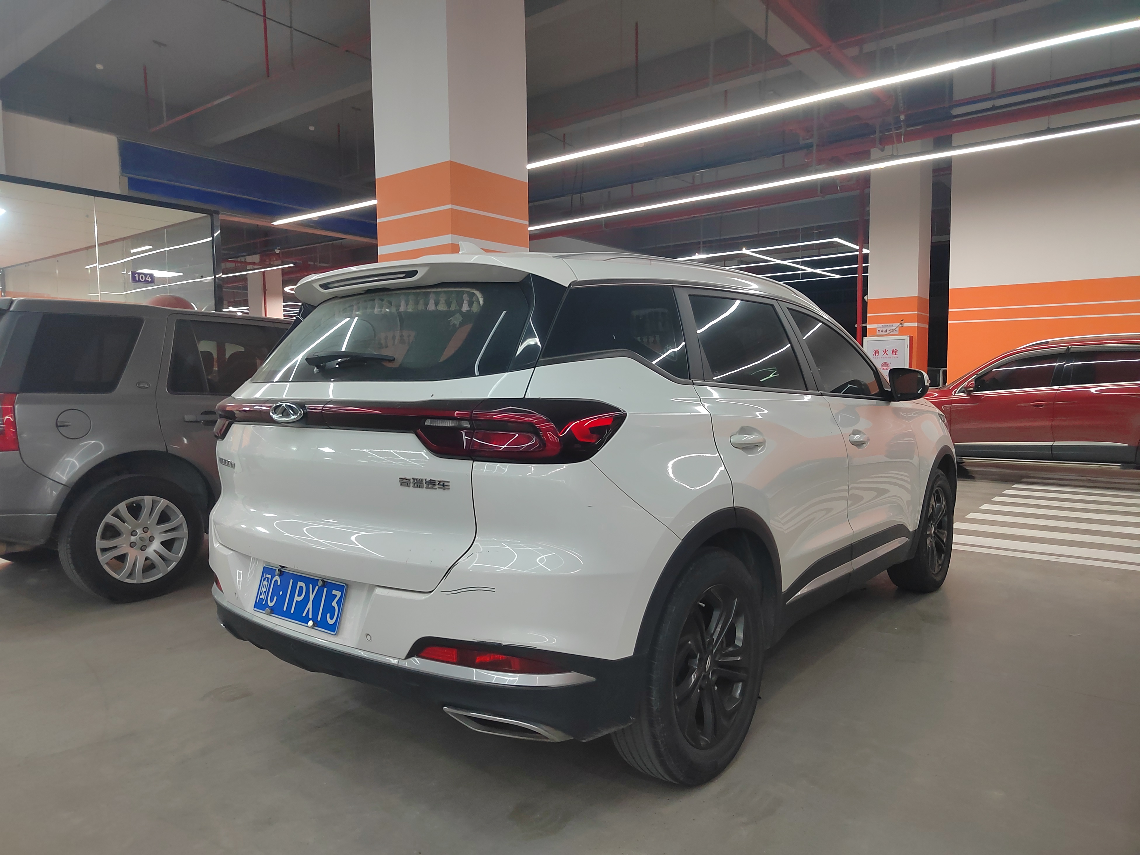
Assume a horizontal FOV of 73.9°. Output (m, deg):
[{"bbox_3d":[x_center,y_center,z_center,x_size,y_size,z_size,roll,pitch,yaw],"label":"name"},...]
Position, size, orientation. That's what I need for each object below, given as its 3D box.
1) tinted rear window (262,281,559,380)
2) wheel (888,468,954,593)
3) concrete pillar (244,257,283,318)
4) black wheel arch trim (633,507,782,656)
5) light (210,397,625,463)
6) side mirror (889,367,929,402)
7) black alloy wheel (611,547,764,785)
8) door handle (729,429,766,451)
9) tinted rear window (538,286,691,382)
[{"bbox_3d":[-0.632,-0.293,2.394,1.380,0.350,0.130,2,-30,39],"label":"tinted rear window"},{"bbox_3d":[2.060,0.595,4.478,0.230,0.720,0.725,2,4,39],"label":"wheel"},{"bbox_3d":[-9.408,-2.922,23.592,0.800,5.200,0.680,3,5,38],"label":"concrete pillar"},{"bbox_3d":[0.440,0.482,2.335,0.090,0.470,0.930,2,4,39],"label":"black wheel arch trim"},{"bbox_3d":[-0.669,-0.013,2.358,1.710,0.175,0.470,2,4,39],"label":"light"},{"bbox_3d":[1.614,-0.206,3.612,0.200,0.155,0.170,2,4,39],"label":"side mirror"},{"bbox_3d":[0.368,0.729,2.417,0.230,0.720,0.725,2,4,39],"label":"black alloy wheel"},{"bbox_3d":[0.572,0.036,2.463,0.060,0.060,0.230,2,4,39],"label":"door handle"},{"bbox_3d":[0.141,-0.285,2.161,0.670,0.310,0.080,-7,-14,-43],"label":"tinted rear window"}]

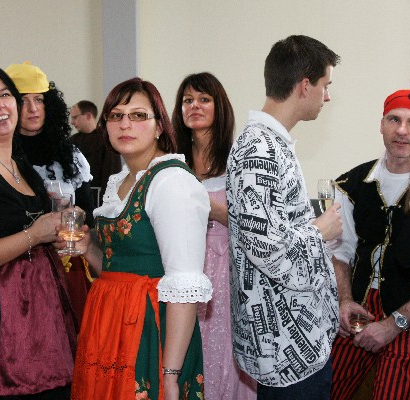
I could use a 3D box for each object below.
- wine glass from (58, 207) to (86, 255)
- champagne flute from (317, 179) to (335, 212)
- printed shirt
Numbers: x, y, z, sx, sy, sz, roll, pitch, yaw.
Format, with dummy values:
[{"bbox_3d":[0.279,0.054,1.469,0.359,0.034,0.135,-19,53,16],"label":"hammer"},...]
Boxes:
[{"bbox_3d":[-0.385,0.094,1.880,0.075,0.130,0.075,3,7,0],"label":"wine glass"},{"bbox_3d":[0.356,0.036,1.860,0.052,0.190,0.052,-5,5,0],"label":"champagne flute"},{"bbox_3d":[0.232,0.108,1.960,0.350,0.760,0.500,-1,5,-10],"label":"printed shirt"}]

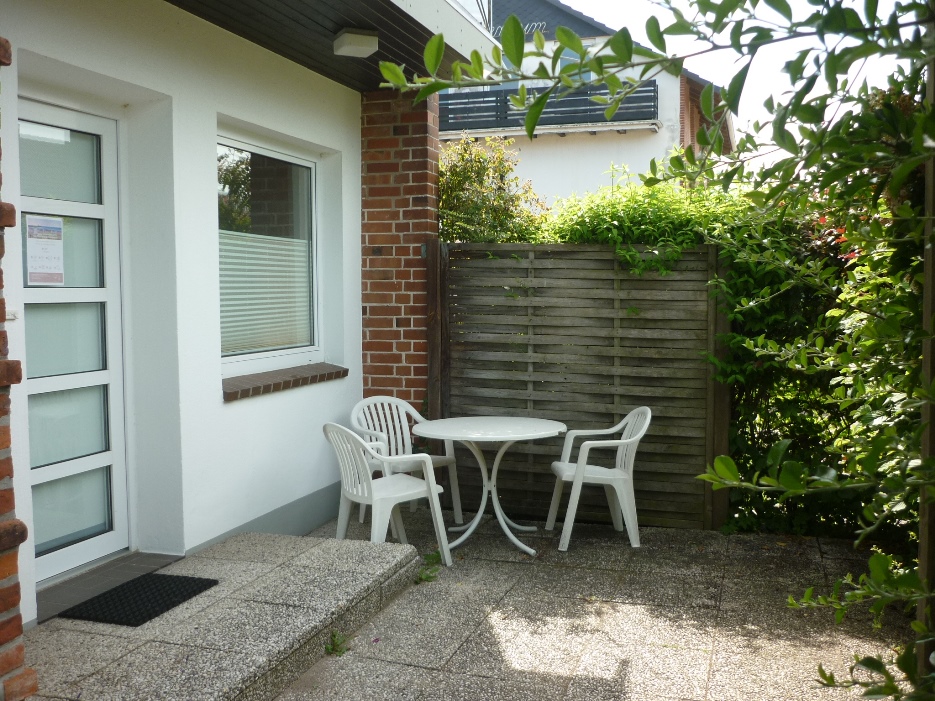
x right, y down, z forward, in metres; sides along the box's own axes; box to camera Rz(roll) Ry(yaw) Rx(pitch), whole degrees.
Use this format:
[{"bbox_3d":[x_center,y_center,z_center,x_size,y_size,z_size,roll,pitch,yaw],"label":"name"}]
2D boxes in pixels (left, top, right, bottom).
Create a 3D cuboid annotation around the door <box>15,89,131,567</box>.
[{"bbox_3d":[-1.823,-0.038,3.943,0.075,2.080,0.840,1,4,18],"label":"door"}]

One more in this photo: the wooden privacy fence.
[{"bbox_3d":[0.680,0.205,5.852,1.992,1.820,0.090,1,4,20],"label":"wooden privacy fence"}]

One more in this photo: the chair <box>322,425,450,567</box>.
[{"bbox_3d":[-0.472,0.786,4.982,0.580,0.805,0.565,-3,4,-34],"label":"chair"}]

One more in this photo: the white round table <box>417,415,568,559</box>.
[{"bbox_3d":[0.134,0.802,5.364,0.920,0.706,0.920,0,4,0],"label":"white round table"}]

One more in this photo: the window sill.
[{"bbox_3d":[-1.117,0.175,5.342,0.185,0.088,1.460,1,4,18],"label":"window sill"}]

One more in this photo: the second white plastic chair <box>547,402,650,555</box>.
[{"bbox_3d":[0.799,0.740,5.386,0.580,0.805,0.565,0,4,-4],"label":"second white plastic chair"}]

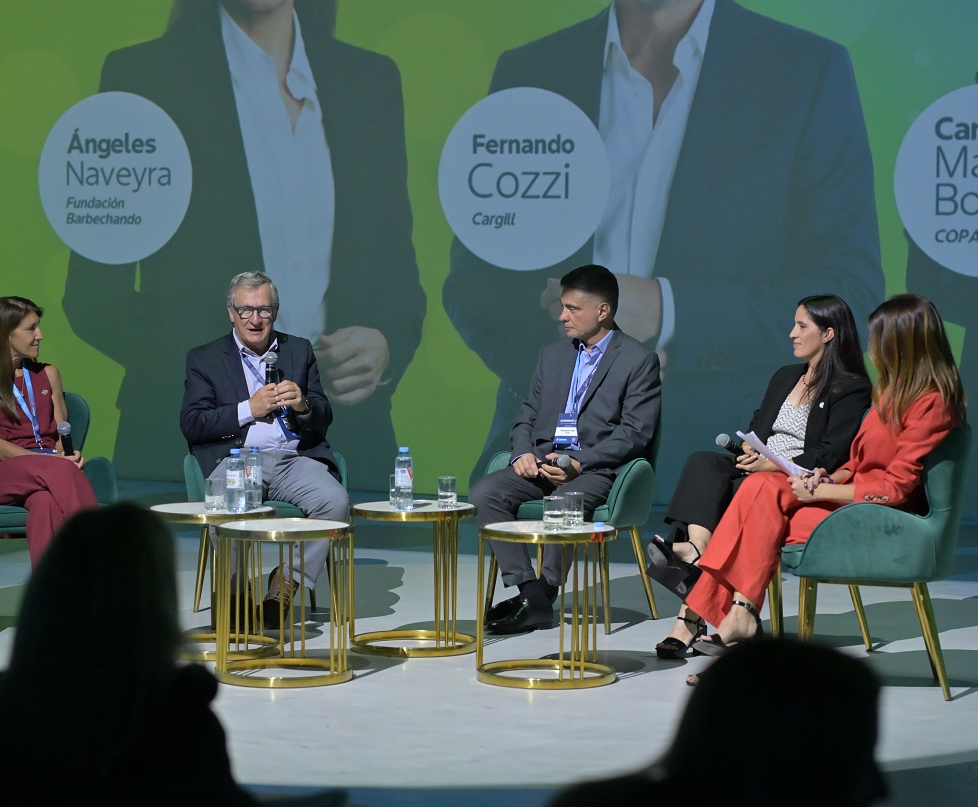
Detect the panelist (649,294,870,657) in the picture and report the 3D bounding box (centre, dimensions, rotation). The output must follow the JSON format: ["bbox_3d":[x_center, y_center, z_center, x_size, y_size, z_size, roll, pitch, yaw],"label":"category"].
[{"bbox_3d":[0.884,0.245,9.871,0.790,1.240,0.530,-2,4,-41],"label":"panelist"}]

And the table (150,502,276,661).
[{"bbox_3d":[-0.949,0.609,9.842,0.445,0.496,0.445,0,3,0],"label":"table"}]

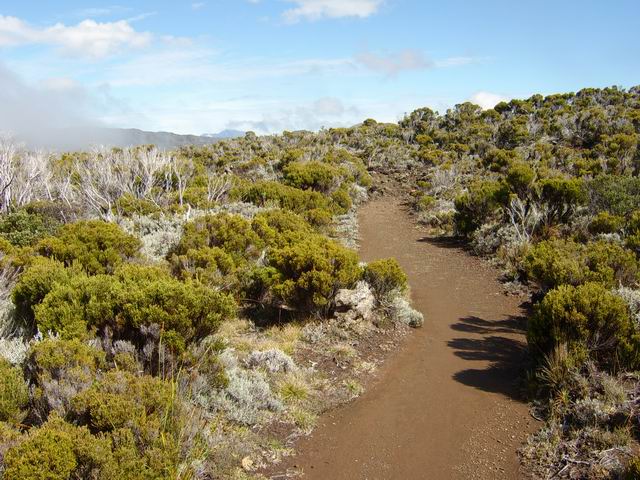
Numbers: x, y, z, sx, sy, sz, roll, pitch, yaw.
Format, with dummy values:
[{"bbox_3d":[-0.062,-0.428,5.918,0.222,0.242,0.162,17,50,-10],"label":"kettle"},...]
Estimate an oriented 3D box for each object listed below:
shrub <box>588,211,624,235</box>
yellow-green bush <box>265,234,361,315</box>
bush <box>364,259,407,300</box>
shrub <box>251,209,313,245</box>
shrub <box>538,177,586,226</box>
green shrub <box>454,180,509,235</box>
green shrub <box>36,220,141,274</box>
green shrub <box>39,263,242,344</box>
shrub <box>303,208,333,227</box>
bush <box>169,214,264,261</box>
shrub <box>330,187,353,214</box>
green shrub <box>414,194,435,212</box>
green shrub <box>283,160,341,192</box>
[{"bbox_3d":[4.837,-0.295,9.676,0.597,0.412,0.535,0,10,0],"label":"shrub"},{"bbox_3d":[-0.077,0.355,5.900,0.980,0.800,0.950,0,10,0],"label":"yellow-green bush"},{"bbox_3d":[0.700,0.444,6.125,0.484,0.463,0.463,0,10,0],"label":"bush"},{"bbox_3d":[-0.567,-0.184,8.441,0.906,0.566,0.824,0,10,0],"label":"shrub"},{"bbox_3d":[4.358,-0.692,10.300,0.860,0.880,0.800,0,10,0],"label":"shrub"},{"bbox_3d":[3.075,-0.581,10.912,1.029,1.050,0.978,0,10,0],"label":"green shrub"},{"bbox_3d":[-2.828,0.104,7.000,1.256,0.679,1.081,0,10,0],"label":"green shrub"},{"bbox_3d":[-1.574,0.567,4.890,1.647,0.679,1.132,0,10,0],"label":"green shrub"},{"bbox_3d":[-0.048,-0.413,11.000,0.570,0.390,0.520,0,10,0],"label":"shrub"},{"bbox_3d":[-1.445,-0.007,8.000,1.280,0.760,1.150,0,10,0],"label":"bush"},{"bbox_3d":[0.525,-0.977,14.000,0.546,0.638,0.546,0,10,0],"label":"shrub"},{"bbox_3d":[2.370,-0.828,13.000,0.450,0.410,0.430,0,10,0],"label":"green shrub"},{"bbox_3d":[-0.242,-1.792,16.300,1.620,0.930,1.450,0,10,0],"label":"green shrub"}]

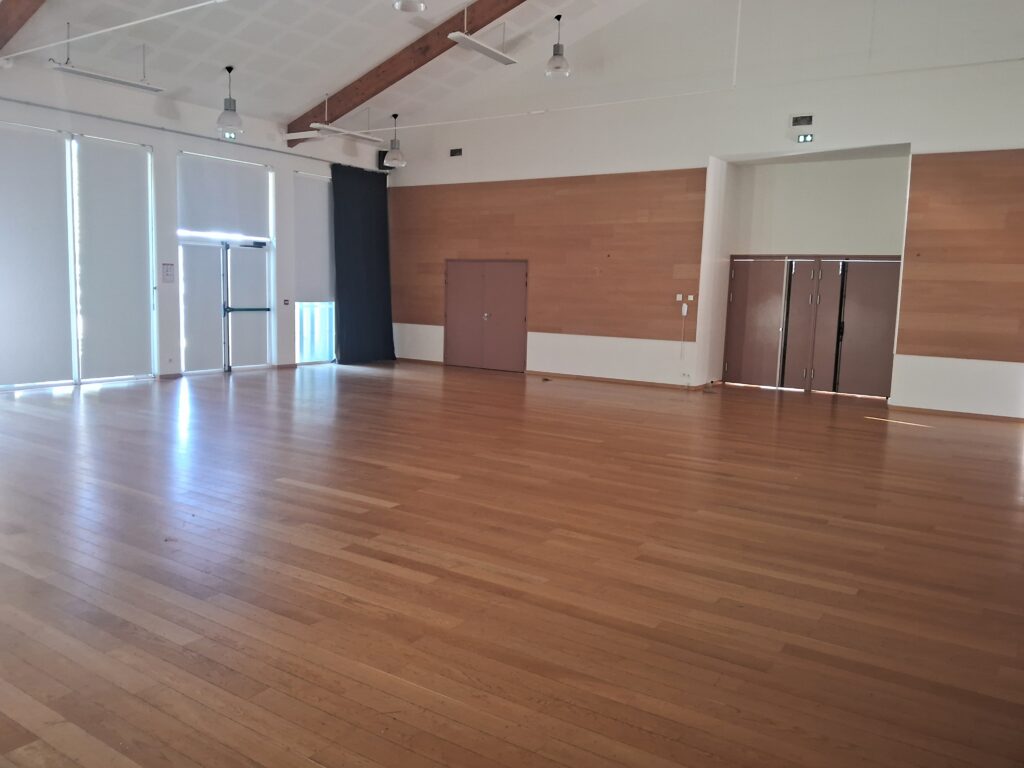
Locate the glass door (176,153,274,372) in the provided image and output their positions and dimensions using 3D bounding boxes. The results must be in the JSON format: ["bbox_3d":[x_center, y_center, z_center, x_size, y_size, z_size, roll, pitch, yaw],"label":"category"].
[{"bbox_3d":[-4.903,-1.996,13.266,0.142,3.620,1.868,6,9,33],"label":"glass door"}]

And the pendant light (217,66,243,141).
[{"bbox_3d":[-4.261,-4.253,11.650,0.405,1.067,0.405,6,9,33],"label":"pendant light"}]

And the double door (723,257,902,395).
[{"bbox_3d":[4.909,-0.998,12.826,2.685,2.252,0.132,6,9,33],"label":"double door"}]

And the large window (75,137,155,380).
[{"bbox_3d":[-5.941,-1.846,11.613,0.081,3.544,1.134,6,9,33],"label":"large window"}]

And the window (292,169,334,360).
[{"bbox_3d":[-3.775,-2.188,14.977,0.121,3.610,1.225,6,9,33],"label":"window"}]

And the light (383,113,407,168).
[{"bbox_3d":[-2.225,-4.627,14.666,0.405,0.989,0.405,1,7,0],"label":"light"}]

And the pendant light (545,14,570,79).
[{"bbox_3d":[0.730,-5.405,12.341,0.405,0.981,0.405,1,7,0],"label":"pendant light"}]

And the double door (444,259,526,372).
[{"bbox_3d":[-0.521,-1.317,14.816,1.959,2.108,0.121,6,9,33],"label":"double door"}]

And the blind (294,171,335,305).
[{"bbox_3d":[-3.725,-2.789,14.841,0.081,2.402,1.185,6,9,33],"label":"blind"}]

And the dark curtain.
[{"bbox_3d":[-3.033,-2.370,15.458,0.334,3.868,1.397,6,9,33],"label":"dark curtain"}]

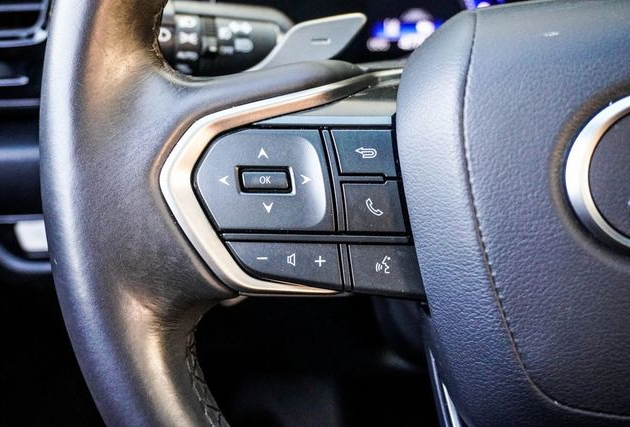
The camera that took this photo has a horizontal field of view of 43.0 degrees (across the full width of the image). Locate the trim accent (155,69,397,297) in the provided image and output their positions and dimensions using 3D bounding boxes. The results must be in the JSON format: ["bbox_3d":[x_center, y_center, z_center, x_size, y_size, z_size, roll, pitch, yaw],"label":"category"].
[{"bbox_3d":[-0.011,-0.010,0.250,0.076,0.070,0.023,-2,2,2],"label":"trim accent"}]

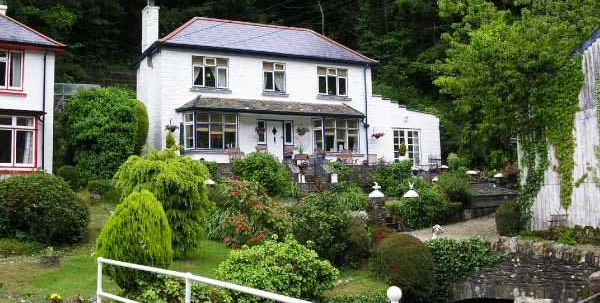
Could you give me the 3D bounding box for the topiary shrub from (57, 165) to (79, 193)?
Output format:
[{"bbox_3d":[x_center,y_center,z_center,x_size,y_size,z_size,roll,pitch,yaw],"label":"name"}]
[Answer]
[{"bbox_3d":[-8.126,0.944,23.000,0.769,0.954,0.769,-1,-5,0],"label":"topiary shrub"}]

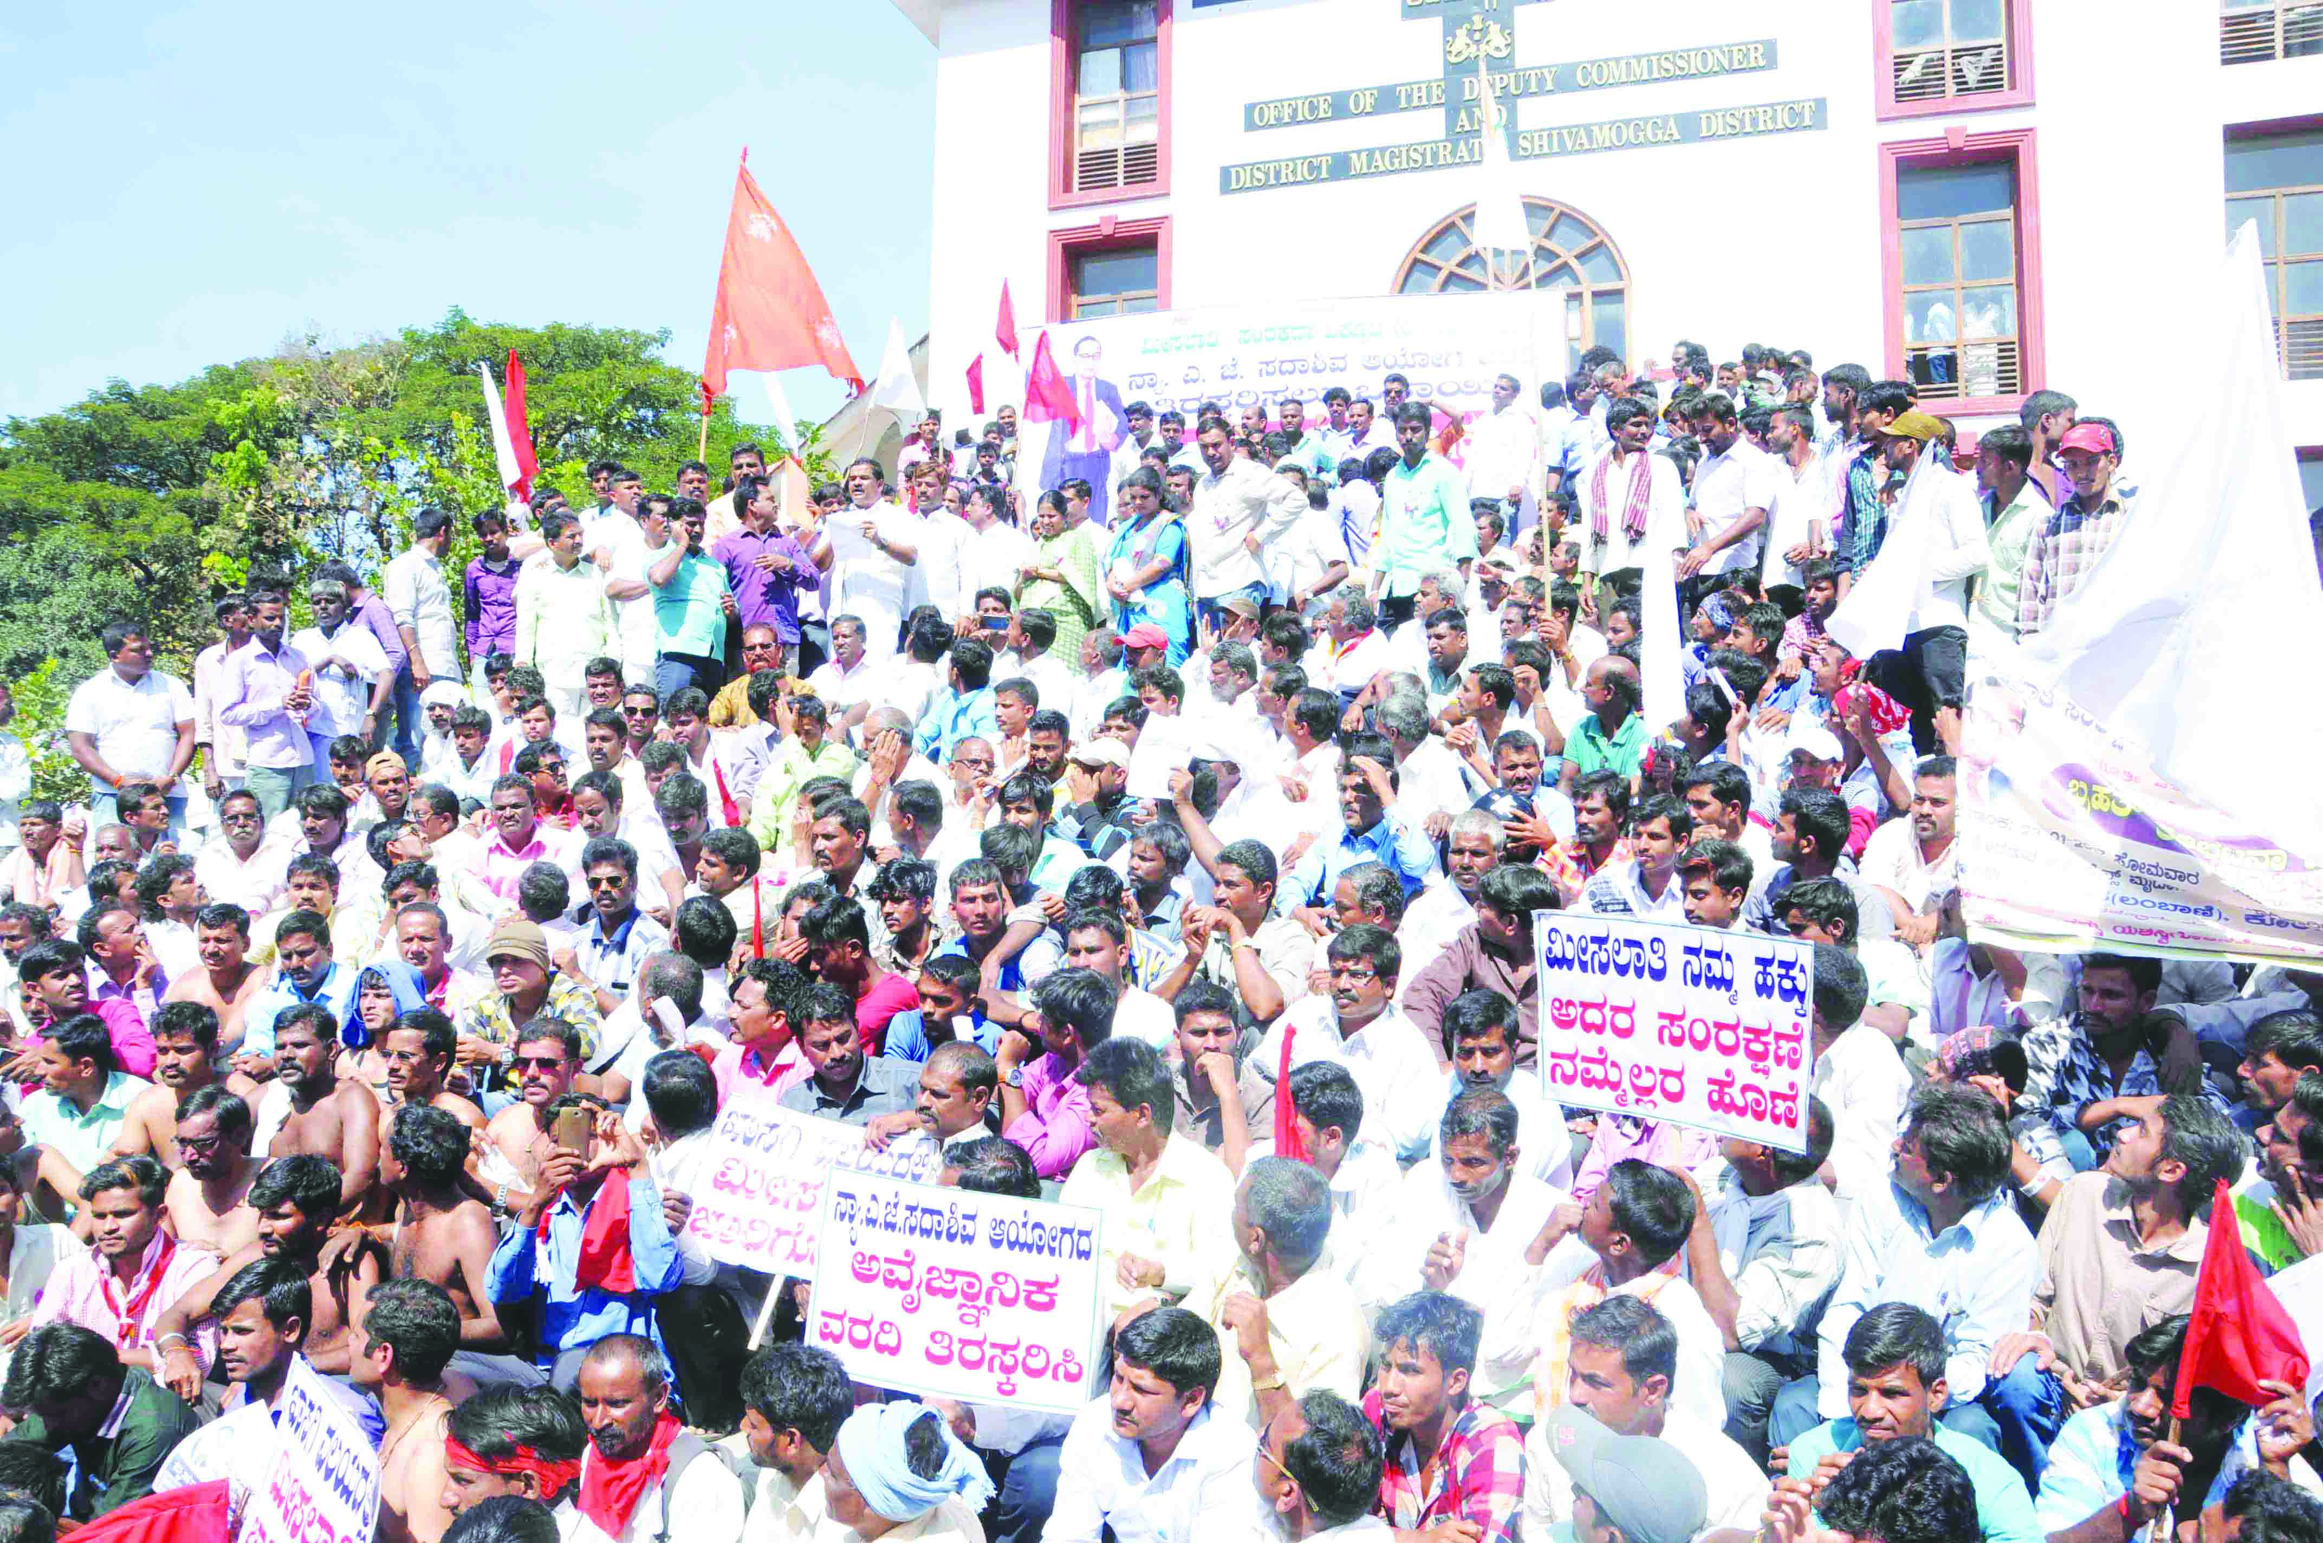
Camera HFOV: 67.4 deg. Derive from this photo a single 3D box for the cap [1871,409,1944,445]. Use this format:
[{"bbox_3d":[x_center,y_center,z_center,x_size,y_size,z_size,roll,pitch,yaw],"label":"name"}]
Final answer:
[{"bbox_3d":[2.904,-1.327,6.750,0.255,0.130,0.175,2,-6,-15],"label":"cap"}]

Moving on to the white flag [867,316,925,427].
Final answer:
[{"bbox_3d":[-1.345,-2.019,8.800,0.280,0.550,0.100,1,-5,-9],"label":"white flag"}]

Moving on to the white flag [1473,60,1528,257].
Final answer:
[{"bbox_3d":[1.486,-2.699,7.600,0.270,0.890,0.170,1,-6,-3],"label":"white flag"}]

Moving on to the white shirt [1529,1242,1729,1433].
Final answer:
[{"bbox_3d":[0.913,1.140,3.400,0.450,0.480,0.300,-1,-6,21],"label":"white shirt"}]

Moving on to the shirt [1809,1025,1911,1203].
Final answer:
[{"bbox_3d":[1.706,0.895,4.300,0.340,0.520,0.440,1,-6,0],"label":"shirt"}]

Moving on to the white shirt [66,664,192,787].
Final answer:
[{"bbox_3d":[-4.299,-0.163,7.250,0.540,0.570,0.320,5,-7,-33],"label":"white shirt"}]

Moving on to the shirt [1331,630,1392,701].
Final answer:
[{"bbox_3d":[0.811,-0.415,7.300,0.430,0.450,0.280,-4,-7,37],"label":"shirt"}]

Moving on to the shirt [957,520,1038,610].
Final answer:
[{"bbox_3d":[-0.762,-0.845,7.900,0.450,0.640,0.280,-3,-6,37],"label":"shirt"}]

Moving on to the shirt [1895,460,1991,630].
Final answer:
[{"bbox_3d":[2.880,-0.824,6.400,0.320,0.640,0.460,-1,-5,15],"label":"shirt"}]

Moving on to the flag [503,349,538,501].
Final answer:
[{"bbox_3d":[-3.056,-1.653,8.300,0.160,0.700,0.100,3,-5,-19],"label":"flag"}]

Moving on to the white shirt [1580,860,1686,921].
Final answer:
[{"bbox_3d":[1.429,0.453,5.200,0.440,0.460,0.270,-1,-6,14],"label":"white shirt"}]

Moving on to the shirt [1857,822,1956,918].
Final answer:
[{"bbox_3d":[2.302,0.370,5.250,0.460,0.500,0.300,-3,-7,30],"label":"shirt"}]

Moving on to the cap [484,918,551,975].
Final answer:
[{"bbox_3d":[-1.870,0.503,5.050,0.190,0.145,0.230,0,-5,6],"label":"cap"}]

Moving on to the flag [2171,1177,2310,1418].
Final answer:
[{"bbox_3d":[1.705,0.832,2.750,0.200,0.365,0.100,-2,-6,27],"label":"flag"}]

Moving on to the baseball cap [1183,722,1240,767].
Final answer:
[{"bbox_3d":[0.183,-0.090,5.950,0.250,0.140,0.180,4,-7,-30],"label":"baseball cap"}]

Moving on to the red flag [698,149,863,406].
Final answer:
[{"bbox_3d":[-1.901,-2.464,8.700,0.800,1.260,0.260,1,-6,-3],"label":"red flag"}]

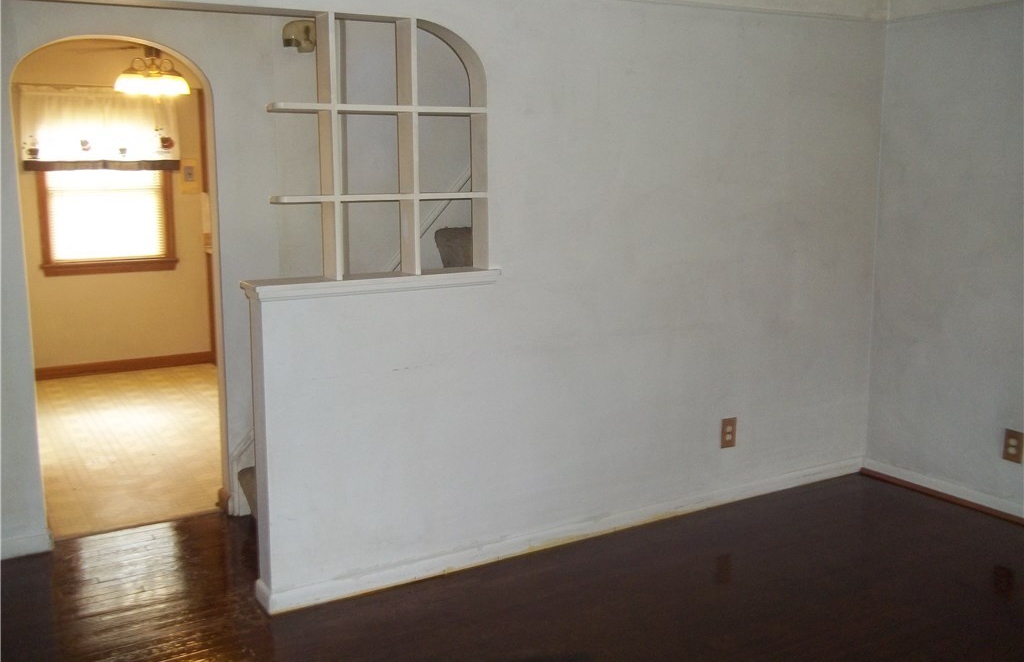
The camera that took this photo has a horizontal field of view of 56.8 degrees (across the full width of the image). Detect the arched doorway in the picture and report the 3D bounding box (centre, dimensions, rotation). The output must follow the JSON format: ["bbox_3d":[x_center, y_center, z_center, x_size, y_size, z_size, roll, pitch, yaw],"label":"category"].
[{"bbox_3d":[-1.584,-0.156,3.895,0.747,2.022,0.138,-6,11,-29],"label":"arched doorway"}]

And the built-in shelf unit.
[{"bbox_3d":[-0.466,-0.626,3.278,0.796,0.869,0.140,-6,11,-29],"label":"built-in shelf unit"}]

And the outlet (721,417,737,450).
[{"bbox_3d":[0.970,0.457,4.217,0.085,0.136,0.008,-6,11,-29],"label":"outlet"}]

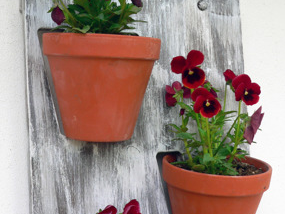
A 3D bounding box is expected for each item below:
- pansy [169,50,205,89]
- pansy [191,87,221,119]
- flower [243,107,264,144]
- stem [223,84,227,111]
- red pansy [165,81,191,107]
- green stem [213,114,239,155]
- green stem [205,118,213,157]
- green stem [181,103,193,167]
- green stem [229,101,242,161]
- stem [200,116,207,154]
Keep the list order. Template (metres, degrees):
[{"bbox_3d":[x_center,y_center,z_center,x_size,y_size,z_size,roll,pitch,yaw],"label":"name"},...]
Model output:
[{"bbox_3d":[0.056,-0.045,0.603,0.041,0.047,0.016,-11,-2,-11],"label":"pansy"},{"bbox_3d":[0.077,-0.005,0.595,0.035,0.037,0.018,-12,0,-15],"label":"pansy"},{"bbox_3d":[0.140,0.022,0.616,0.018,0.046,0.038,24,0,-18],"label":"flower"},{"bbox_3d":[0.105,-0.011,0.629,0.003,0.036,0.003,5,-3,-6],"label":"stem"},{"bbox_3d":[0.043,-0.015,0.613,0.033,0.033,0.016,-4,-3,-24],"label":"red pansy"},{"bbox_3d":[0.104,0.036,0.618,0.004,0.060,0.004,32,-2,-5],"label":"green stem"},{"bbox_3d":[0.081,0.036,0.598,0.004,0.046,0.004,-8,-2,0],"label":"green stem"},{"bbox_3d":[0.054,0.035,0.605,0.007,0.077,0.006,-8,-3,0],"label":"green stem"},{"bbox_3d":[0.116,0.031,0.618,0.007,0.075,0.006,11,-3,-6],"label":"green stem"},{"bbox_3d":[0.075,0.034,0.611,0.005,0.048,0.005,-4,-3,-6],"label":"stem"}]

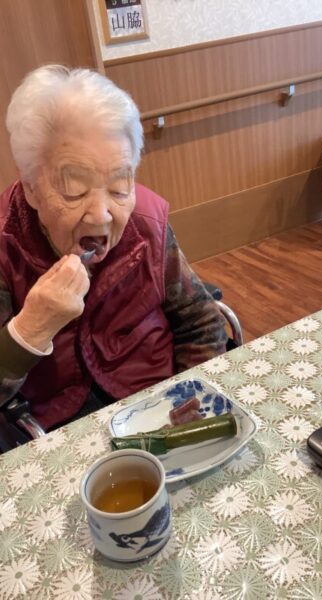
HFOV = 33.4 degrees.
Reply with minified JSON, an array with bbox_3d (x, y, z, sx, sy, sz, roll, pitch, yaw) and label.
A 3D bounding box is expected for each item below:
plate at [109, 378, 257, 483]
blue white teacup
[{"bbox_3d":[0.020,0.154,0.608,0.144,0.029,0.147,-20,29,-22],"label":"plate"},{"bbox_3d":[-0.030,0.194,0.506,0.082,0.064,0.082,-7,26,3],"label":"blue white teacup"}]

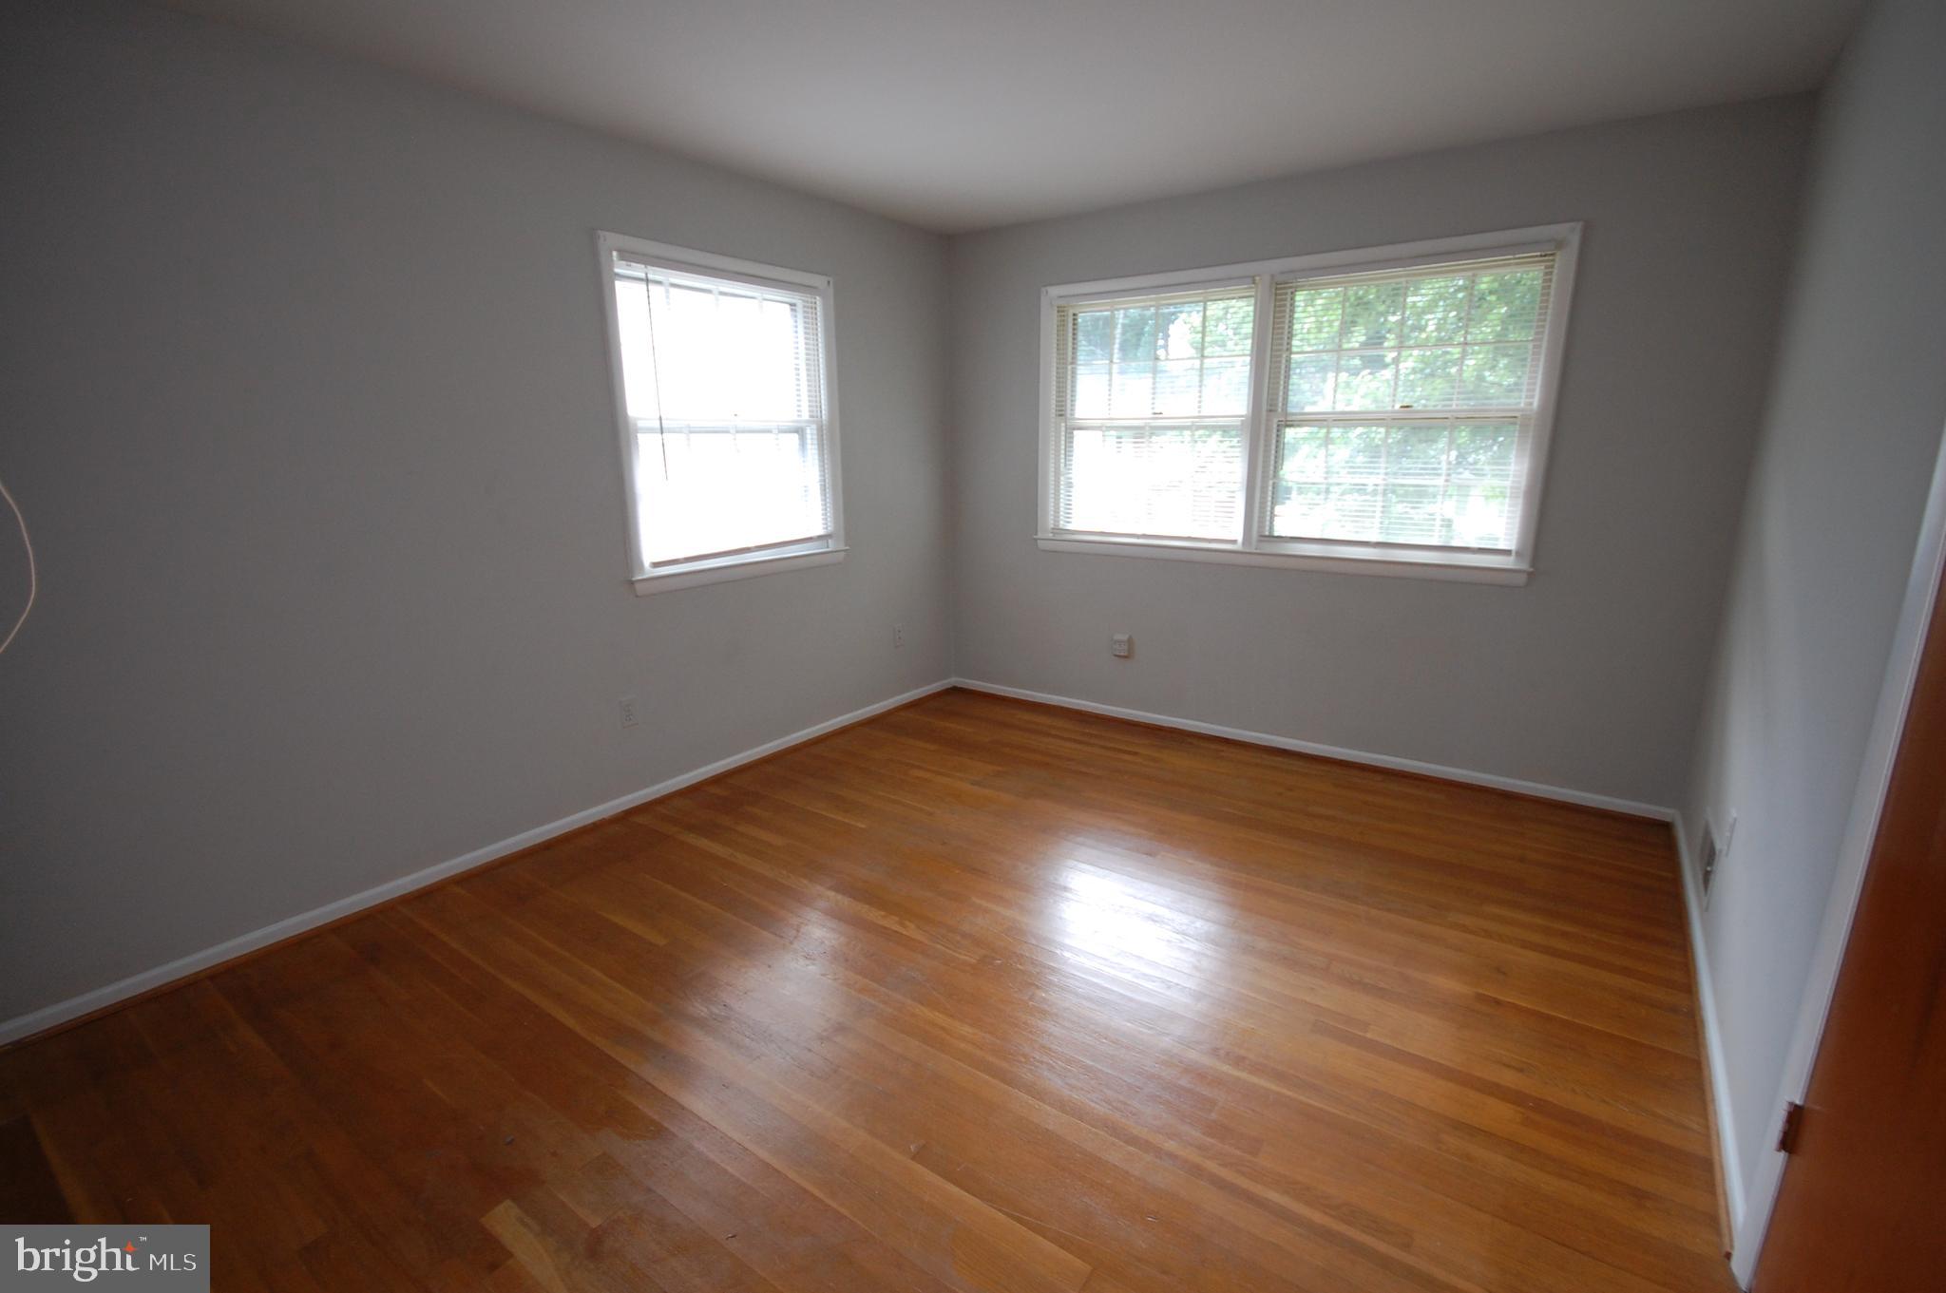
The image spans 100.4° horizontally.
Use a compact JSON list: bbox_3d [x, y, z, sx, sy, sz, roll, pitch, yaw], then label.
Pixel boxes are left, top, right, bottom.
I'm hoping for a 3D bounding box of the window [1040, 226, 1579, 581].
[{"bbox_3d":[1.233,-1.003,3.592,2.220,1.287,0.080,10,17,35],"label":"window"}]

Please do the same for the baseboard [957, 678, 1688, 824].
[{"bbox_3d":[1.240,0.422,3.938,3.330,0.074,0.020,10,17,35],"label":"baseboard"}]

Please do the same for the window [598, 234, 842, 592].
[{"bbox_3d":[-0.975,-0.935,3.424,0.090,1.295,1.127,10,17,35],"label":"window"}]

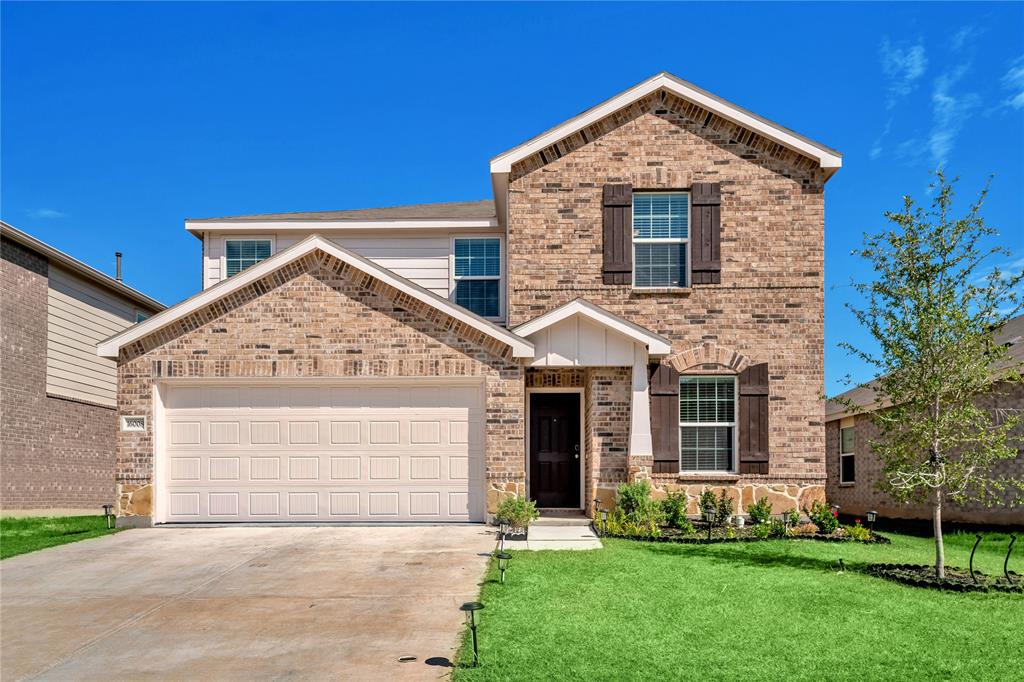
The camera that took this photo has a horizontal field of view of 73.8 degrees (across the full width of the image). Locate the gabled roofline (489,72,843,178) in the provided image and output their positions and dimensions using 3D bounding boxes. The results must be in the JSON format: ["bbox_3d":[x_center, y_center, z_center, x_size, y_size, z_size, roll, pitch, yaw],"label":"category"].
[{"bbox_3d":[2.324,-3.283,10.400,5.328,1.524,0.200,0,-1,1],"label":"gabled roofline"}]

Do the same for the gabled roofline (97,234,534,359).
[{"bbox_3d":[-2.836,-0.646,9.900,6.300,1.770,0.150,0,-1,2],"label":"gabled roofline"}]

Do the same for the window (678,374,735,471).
[{"bbox_3d":[2.975,1.272,10.330,0.910,1.500,0.100,0,-1,2],"label":"window"}]

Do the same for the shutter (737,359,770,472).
[{"bbox_3d":[3.767,1.208,10.625,0.450,1.732,0.050,0,-1,1],"label":"shutter"}]

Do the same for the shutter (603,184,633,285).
[{"bbox_3d":[1.647,-1.650,10.625,0.450,1.561,0.050,0,-1,1],"label":"shutter"}]

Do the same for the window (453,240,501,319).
[{"bbox_3d":[-0.650,-1.173,12.750,0.910,1.500,0.100,0,-1,2],"label":"window"}]

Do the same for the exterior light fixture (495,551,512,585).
[{"bbox_3d":[-0.068,2.136,6.400,0.151,0.295,0.150,0,-1,1],"label":"exterior light fixture"}]

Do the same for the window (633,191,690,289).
[{"bbox_3d":[2.335,-1.566,10.710,0.906,1.507,0.100,0,-1,1],"label":"window"}]

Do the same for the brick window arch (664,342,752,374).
[{"bbox_3d":[3.070,0.267,10.640,1.302,0.488,0.120,0,-1,1],"label":"brick window arch"}]

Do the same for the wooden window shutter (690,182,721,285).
[{"bbox_3d":[2.900,-1.607,10.200,0.420,1.520,0.050,0,-1,2],"label":"wooden window shutter"}]

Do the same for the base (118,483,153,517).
[{"bbox_3d":[-5.663,2.400,10.350,0.541,0.518,0.200,0,-1,1],"label":"base"}]

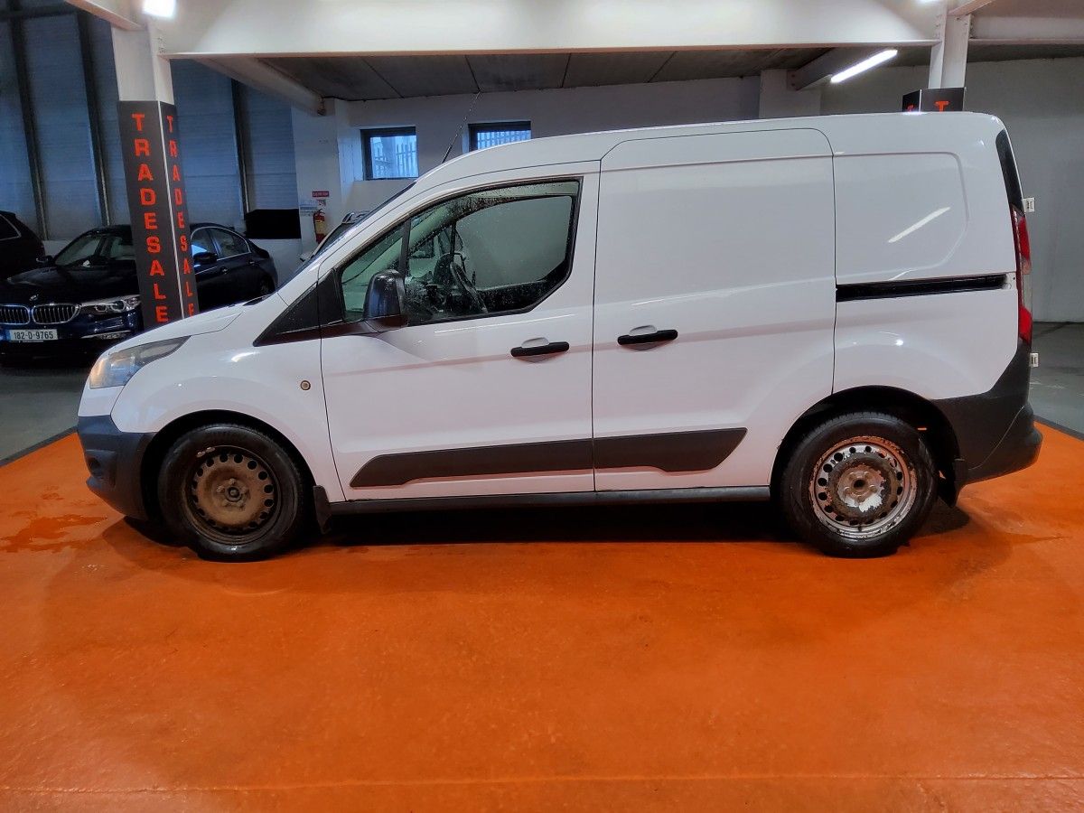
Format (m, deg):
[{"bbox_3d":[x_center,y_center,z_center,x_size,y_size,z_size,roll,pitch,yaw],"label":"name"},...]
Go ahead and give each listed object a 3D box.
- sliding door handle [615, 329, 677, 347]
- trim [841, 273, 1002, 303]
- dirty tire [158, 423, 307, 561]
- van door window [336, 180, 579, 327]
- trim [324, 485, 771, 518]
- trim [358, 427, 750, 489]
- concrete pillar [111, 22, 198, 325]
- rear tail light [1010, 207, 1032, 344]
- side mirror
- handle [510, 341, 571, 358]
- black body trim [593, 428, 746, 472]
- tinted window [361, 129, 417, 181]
[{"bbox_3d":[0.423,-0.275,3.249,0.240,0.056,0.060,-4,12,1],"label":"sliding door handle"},{"bbox_3d":[1.492,-0.469,3.214,0.660,0.066,0.040,-4,13,2],"label":"trim"},{"bbox_3d":[-1.308,0.351,3.561,0.630,0.620,0.205,1,13,7],"label":"dirty tire"},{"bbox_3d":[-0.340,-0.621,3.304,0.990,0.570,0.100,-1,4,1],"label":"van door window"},{"bbox_3d":[0.026,0.400,3.443,1.860,0.100,0.085,-2,12,1],"label":"trim"},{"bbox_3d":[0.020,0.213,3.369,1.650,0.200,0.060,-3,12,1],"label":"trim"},{"bbox_3d":[-3.372,-1.730,7.194,0.320,3.100,0.320,-1,13,0],"label":"concrete pillar"},{"bbox_3d":[1.934,-0.540,3.319,0.130,0.560,0.160,-1,12,1],"label":"rear tail light"},{"bbox_3d":[-0.613,-0.410,3.183,0.155,0.235,0.220,-1,12,1],"label":"side mirror"},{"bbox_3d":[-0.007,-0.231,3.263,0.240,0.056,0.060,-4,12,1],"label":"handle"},{"bbox_3d":[0.524,0.181,3.349,0.625,0.180,0.035,-1,13,2],"label":"black body trim"},{"bbox_3d":[-2.395,-4.021,12.967,1.000,0.780,0.100,3,13,16],"label":"tinted window"}]

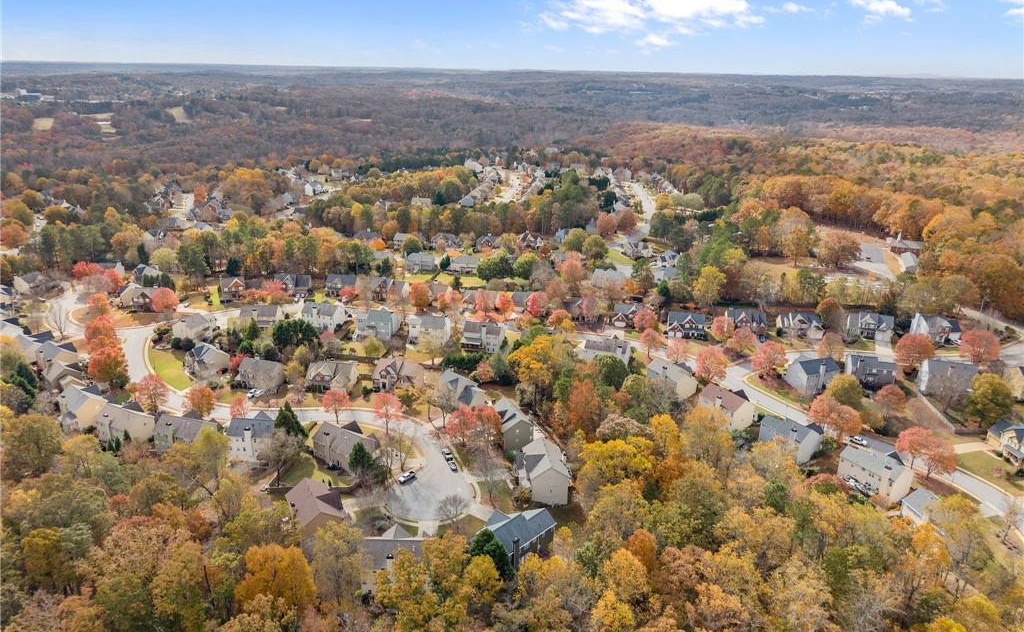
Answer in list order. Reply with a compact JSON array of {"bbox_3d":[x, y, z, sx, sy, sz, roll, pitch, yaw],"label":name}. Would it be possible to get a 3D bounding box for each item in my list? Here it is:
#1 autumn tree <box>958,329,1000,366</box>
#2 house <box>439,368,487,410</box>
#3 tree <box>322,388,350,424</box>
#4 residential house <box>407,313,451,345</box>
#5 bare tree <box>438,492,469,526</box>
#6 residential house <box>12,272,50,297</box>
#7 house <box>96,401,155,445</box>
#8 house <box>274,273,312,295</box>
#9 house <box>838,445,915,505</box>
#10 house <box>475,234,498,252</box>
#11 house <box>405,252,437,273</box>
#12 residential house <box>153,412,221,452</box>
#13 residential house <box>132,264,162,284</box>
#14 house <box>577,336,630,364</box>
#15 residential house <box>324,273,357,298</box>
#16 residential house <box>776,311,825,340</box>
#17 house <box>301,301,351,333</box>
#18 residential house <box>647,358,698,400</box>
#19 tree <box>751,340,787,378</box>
[{"bbox_3d":[180.300,12.000,274.200,12.900,13.600,12.900,14,23,33],"label":"autumn tree"},{"bbox_3d":[-15.920,23.970,231.830,14.700,9.100,10.500,17,25,38],"label":"house"},{"bbox_3d":[-57.330,29.930,231.930,8.700,11.600,8.700,1,19,0],"label":"tree"},{"bbox_3d":[-34.810,5.120,298.480,15.200,11.300,10.000,3,19,5],"label":"residential house"},{"bbox_3d":[-14.430,49.390,177.580,7.800,8.600,7.600,1,19,0],"label":"bare tree"},{"bbox_3d":[-231.050,-16.740,341.120,10.500,9.000,12.500,5,20,11],"label":"residential house"},{"bbox_3d":[-119.710,33.470,221.470,13.600,10.800,10.300,9,21,22],"label":"house"},{"bbox_3d":[-111.022,-17.674,363.293,15.800,9.300,11.500,0,19,-3],"label":"house"},{"bbox_3d":[100.498,43.233,195.677,10.800,10.200,14.700,-11,23,-31],"label":"house"},{"bbox_3d":[-14.090,-43.440,424.690,12.600,9.000,10.800,3,19,4],"label":"house"},{"bbox_3d":[-50.080,-30.180,394.140,14.700,8.290,10.820,3,19,6],"label":"house"},{"bbox_3d":[-95.529,34.892,210.544,16.500,9.700,11.000,6,20,14],"label":"residential house"},{"bbox_3d":[-189.560,-20.950,372.730,14.000,9.670,11.300,15,24,34],"label":"residential house"},{"bbox_3d":[37.000,13.940,278.630,17.500,10.200,9.500,6,20,13],"label":"house"},{"bbox_3d":[-82.570,-15.250,345.660,13.440,9.660,11.040,1,19,0],"label":"residential house"},{"bbox_3d":[126.669,3.681,311.105,15.800,9.300,11.500,3,19,6],"label":"residential house"},{"bbox_3d":[-82.179,0.192,309.996,15.300,9.800,11.000,6,20,13],"label":"house"},{"bbox_3d":[59.070,22.410,262.580,10.800,10.300,15.300,-14,24,-36],"label":"residential house"},{"bbox_3d":[100.870,17.040,275.850,12.400,12.000,12.400,1,19,0],"label":"tree"}]

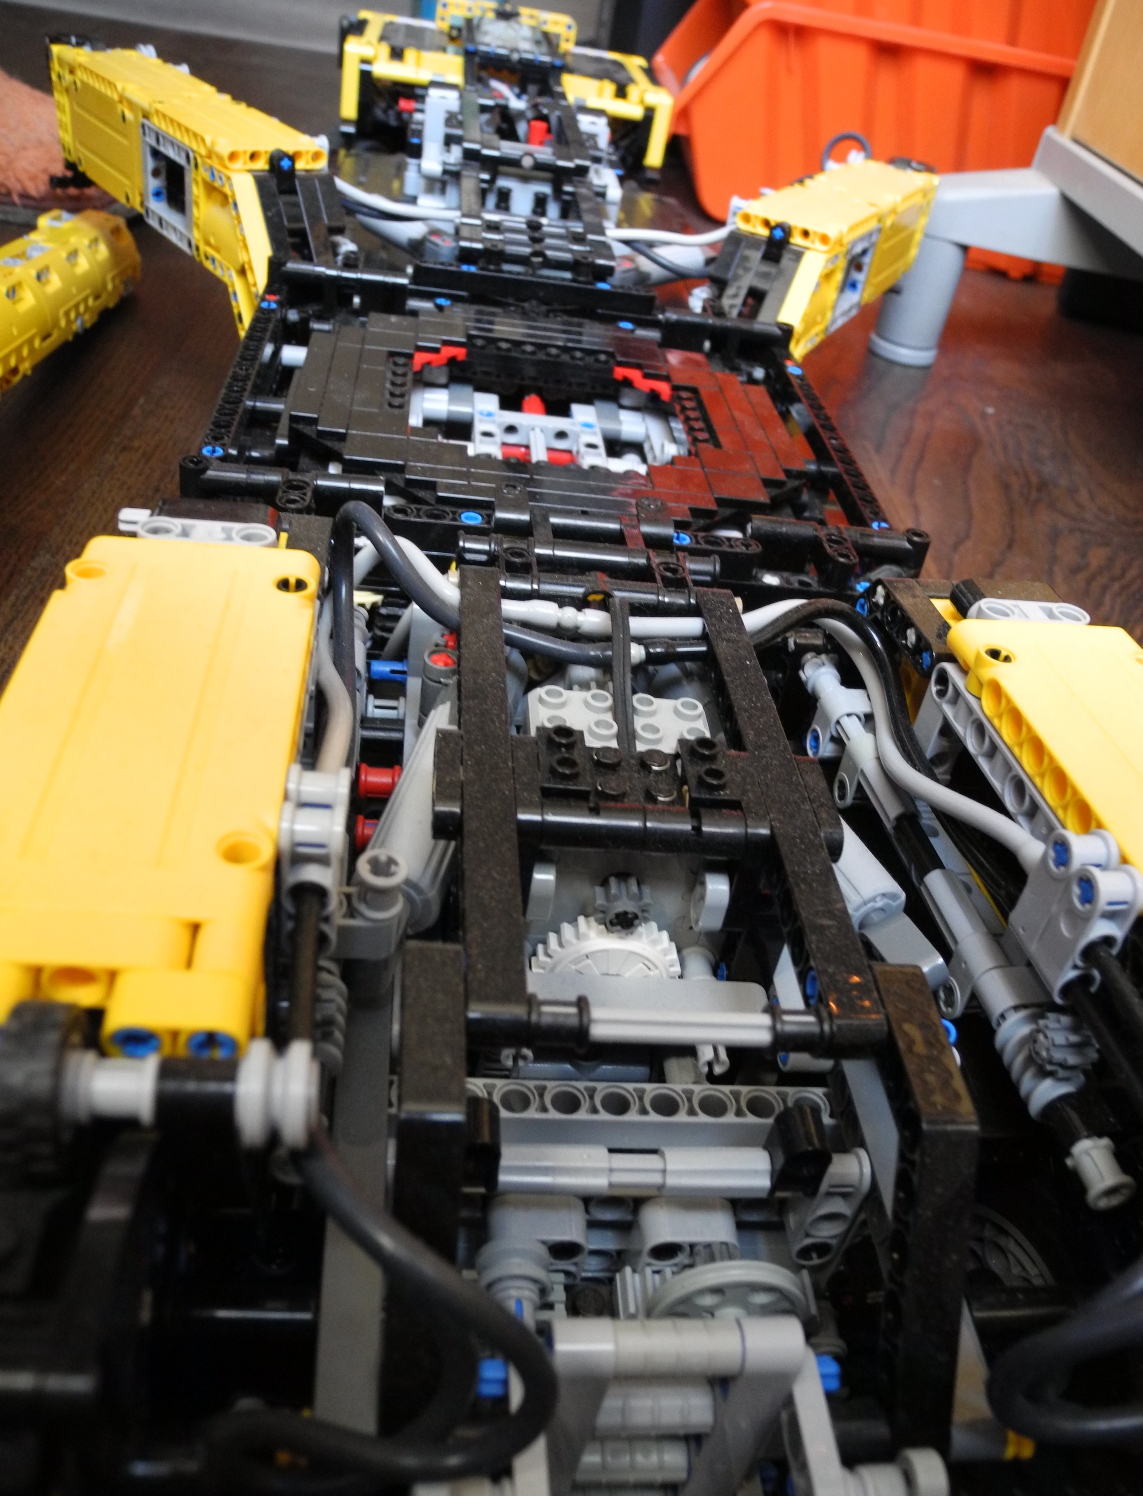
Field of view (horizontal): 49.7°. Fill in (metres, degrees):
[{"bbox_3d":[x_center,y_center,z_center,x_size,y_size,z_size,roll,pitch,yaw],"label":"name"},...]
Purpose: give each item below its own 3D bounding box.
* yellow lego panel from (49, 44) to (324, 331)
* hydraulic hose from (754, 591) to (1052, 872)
[{"bbox_3d":[-0.152,-0.233,0.501,0.046,0.057,0.184,-19,45,-33],"label":"yellow lego panel"},{"bbox_3d":[0.056,-0.004,0.229,0.038,0.012,0.080,4,37,-9],"label":"hydraulic hose"}]

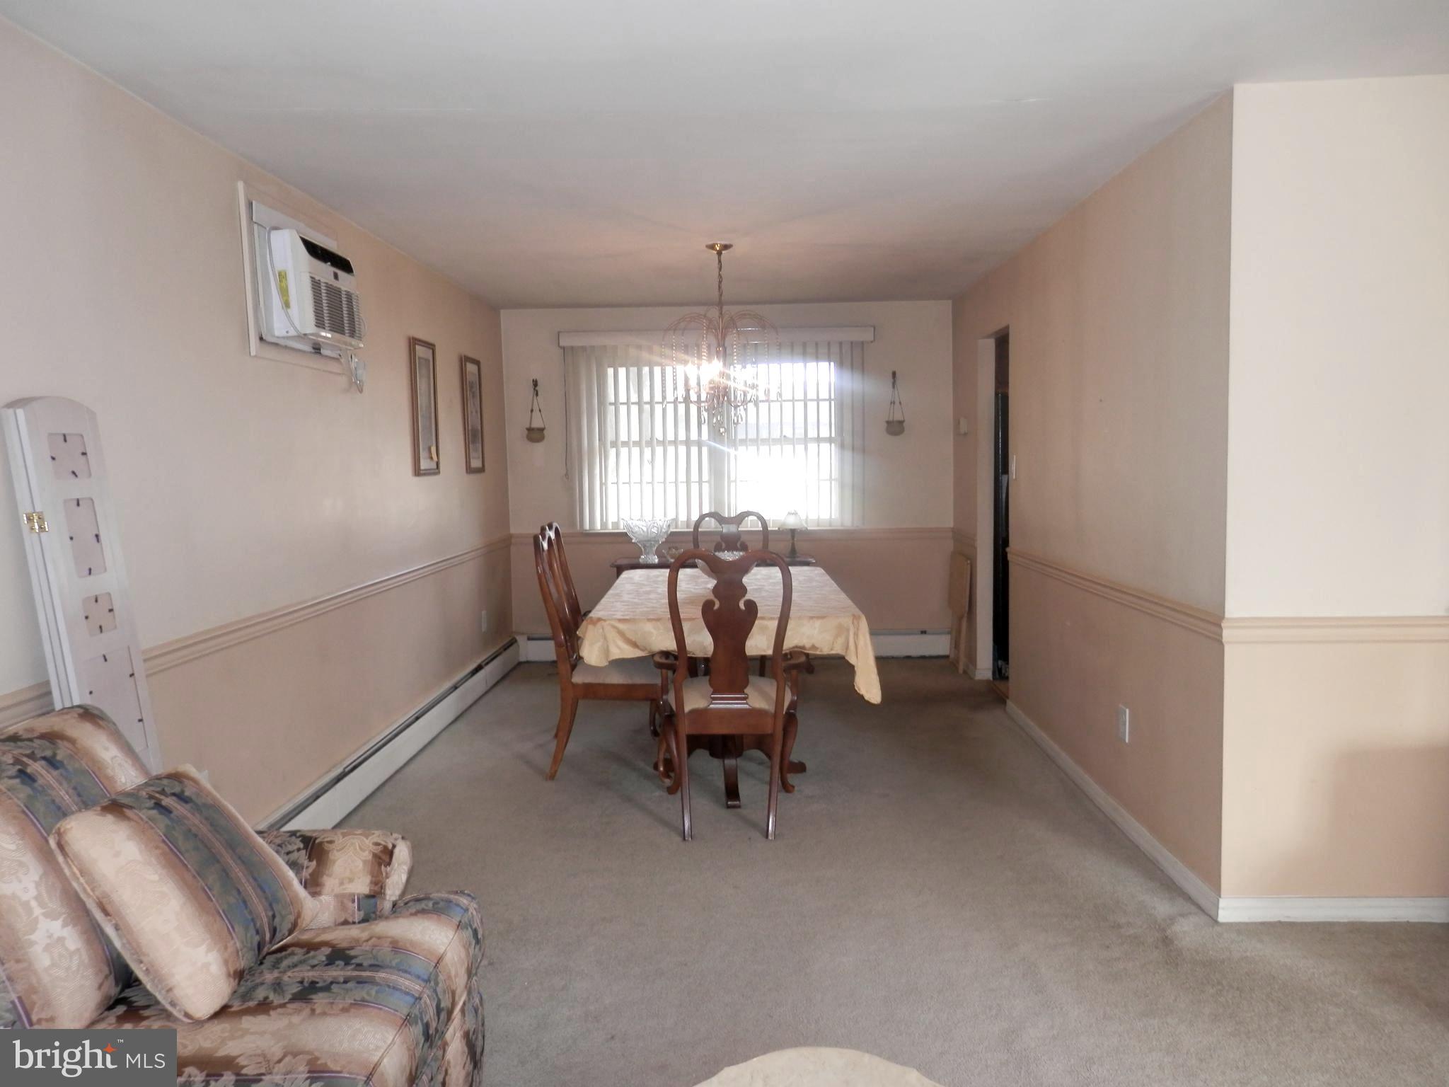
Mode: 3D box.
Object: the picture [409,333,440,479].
[{"bbox_3d":[-1.519,-0.680,5.287,0.030,0.669,0.390,-1,5,1],"label":"picture"}]

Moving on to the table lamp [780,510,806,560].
[{"bbox_3d":[0.452,-0.055,6.840,0.181,0.319,0.181,-1,5,1],"label":"table lamp"}]

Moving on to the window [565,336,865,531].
[{"bbox_3d":[-0.062,-0.745,7.025,2.041,1.311,0.099,-1,5,1],"label":"window"}]

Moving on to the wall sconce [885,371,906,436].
[{"bbox_3d":[1.119,-0.919,6.855,0.131,0.417,0.092,-1,5,2],"label":"wall sconce"}]

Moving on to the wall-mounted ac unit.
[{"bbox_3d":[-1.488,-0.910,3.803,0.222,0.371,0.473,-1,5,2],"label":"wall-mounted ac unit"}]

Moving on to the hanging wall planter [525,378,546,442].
[{"bbox_3d":[-1.257,-0.886,6.970,0.134,0.430,0.123,-1,5,2],"label":"hanging wall planter"}]

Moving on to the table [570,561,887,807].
[{"bbox_3d":[0.009,0.587,4.813,1.100,0.762,1.833,-1,5,-1],"label":"table"}]

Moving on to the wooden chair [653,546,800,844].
[{"bbox_3d":[0.027,0.519,3.955,0.560,1.038,0.589,-1,5,2],"label":"wooden chair"}]

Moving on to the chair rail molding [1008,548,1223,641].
[{"bbox_3d":[1.442,0.151,4.218,0.021,0.073,2.528,-1,5,2],"label":"chair rail molding"}]

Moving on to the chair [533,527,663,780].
[{"bbox_3d":[-0.524,0.487,4.720,0.591,1.064,0.492,-1,5,-2],"label":"chair"}]

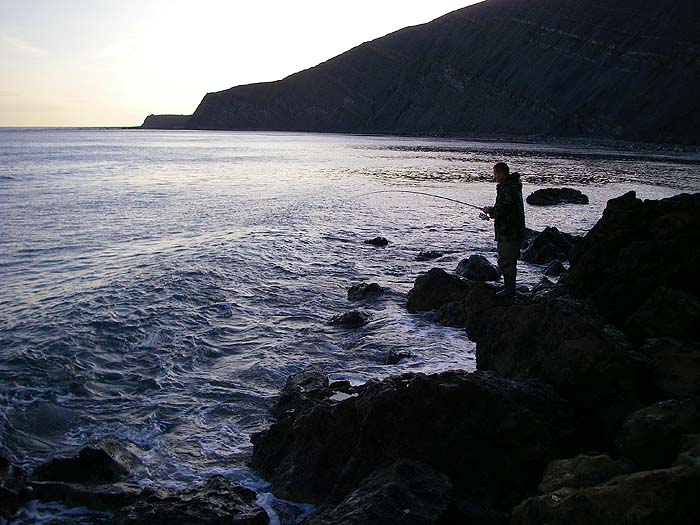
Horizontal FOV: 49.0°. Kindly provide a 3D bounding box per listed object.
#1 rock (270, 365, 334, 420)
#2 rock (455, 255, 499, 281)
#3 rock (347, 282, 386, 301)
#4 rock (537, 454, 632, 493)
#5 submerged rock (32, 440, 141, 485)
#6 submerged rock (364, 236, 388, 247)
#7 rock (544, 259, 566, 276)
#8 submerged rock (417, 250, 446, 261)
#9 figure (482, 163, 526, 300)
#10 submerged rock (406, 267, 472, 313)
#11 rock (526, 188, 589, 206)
[{"bbox_3d":[-0.532,1.353,8.235,0.686,0.484,0.583,-1,10,-4],"label":"rock"},{"bbox_3d":[2.602,0.063,15.655,0.926,0.458,0.787,2,10,9],"label":"rock"},{"bbox_3d":[0.287,0.503,13.752,0.663,0.250,0.497,0,10,1],"label":"rock"},{"bbox_3d":[1.435,1.320,4.720,0.570,0.270,0.470,3,10,18],"label":"rock"},{"bbox_3d":[-2.360,1.760,6.830,0.880,0.250,0.520,-4,11,-20],"label":"submerged rock"},{"bbox_3d":[0.686,-0.555,19.880,0.621,0.212,0.466,0,10,2],"label":"submerged rock"},{"bbox_3d":[4.274,0.089,15.942,0.451,0.307,0.406,3,10,15],"label":"rock"},{"bbox_3d":[1.860,-0.162,17.743,0.644,0.179,0.451,1,10,6],"label":"submerged rock"},{"bbox_3d":[2.038,-0.420,10.166,0.580,1.780,0.520,2,10,12],"label":"figure"},{"bbox_3d":[1.507,0.422,13.055,1.082,0.651,0.920,1,10,7],"label":"submerged rock"},{"bbox_3d":[8.291,-2.649,30.660,2.410,0.607,1.687,3,10,15],"label":"rock"}]

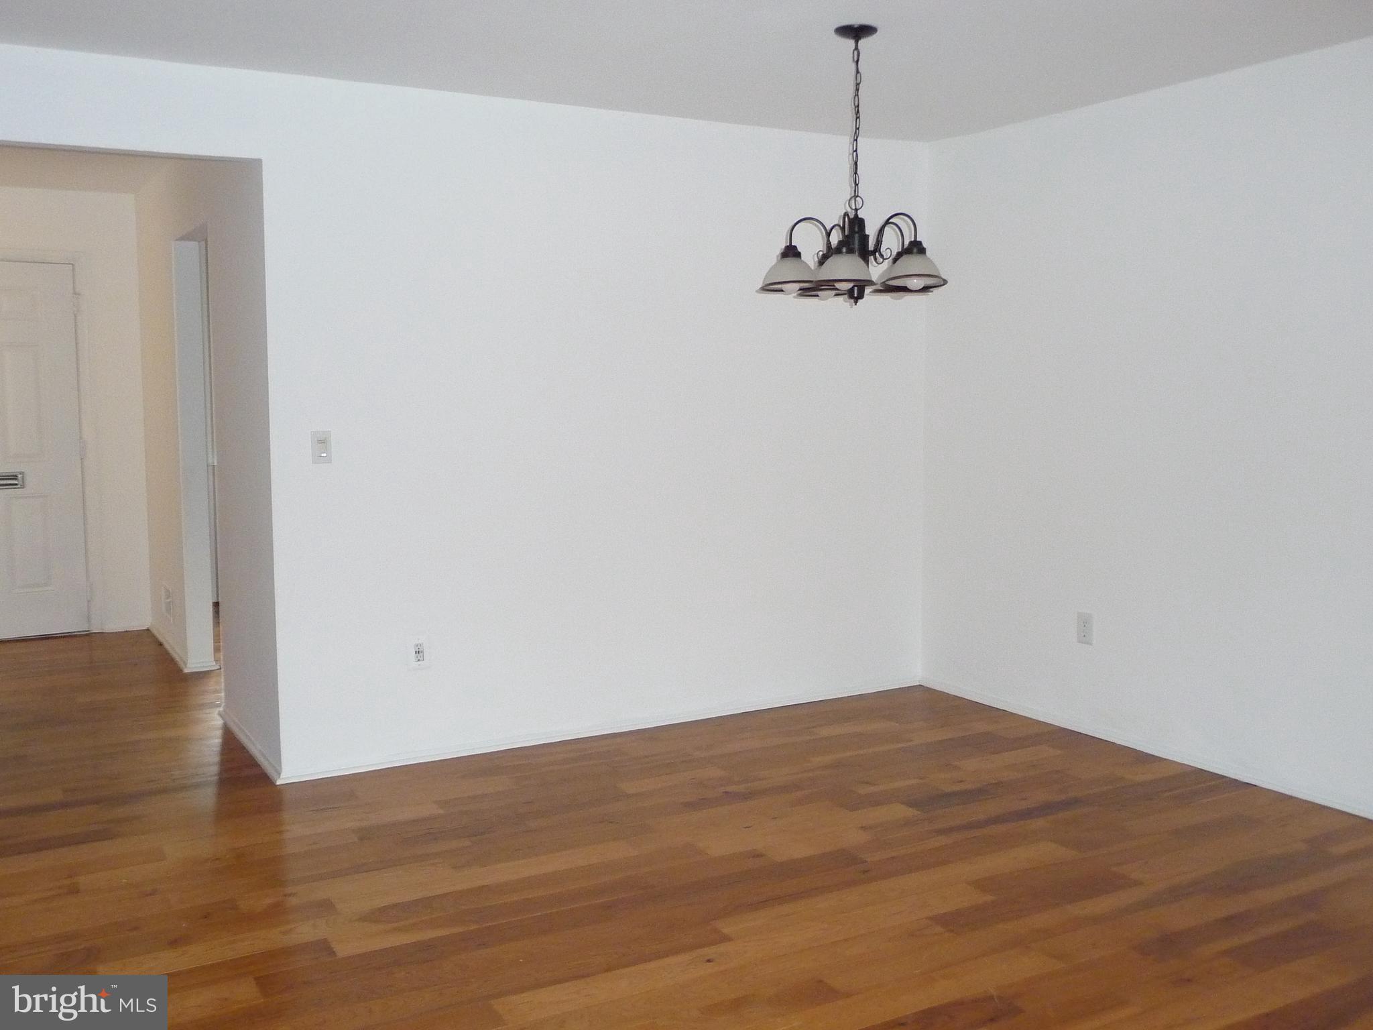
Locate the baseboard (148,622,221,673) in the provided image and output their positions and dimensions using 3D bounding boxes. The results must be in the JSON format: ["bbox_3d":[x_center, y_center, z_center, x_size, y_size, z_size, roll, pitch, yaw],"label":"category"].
[{"bbox_3d":[-2.732,0.690,6.449,0.180,0.050,1.249,-4,7,-31],"label":"baseboard"}]

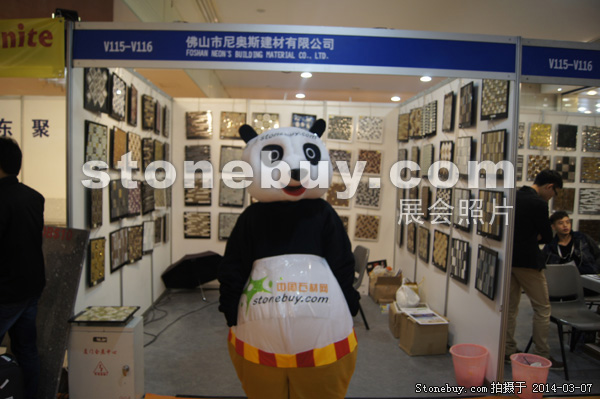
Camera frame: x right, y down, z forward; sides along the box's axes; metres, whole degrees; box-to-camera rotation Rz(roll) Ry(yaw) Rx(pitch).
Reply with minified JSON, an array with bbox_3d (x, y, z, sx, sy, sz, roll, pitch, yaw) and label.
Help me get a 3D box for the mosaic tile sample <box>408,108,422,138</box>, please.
[{"bbox_3d":[1.351,-0.877,5.210,0.022,0.346,0.338,1,3,-8],"label":"mosaic tile sample"}]

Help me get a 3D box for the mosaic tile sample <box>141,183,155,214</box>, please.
[{"bbox_3d":[-1.594,-0.024,4.746,0.030,0.345,0.335,1,3,-3],"label":"mosaic tile sample"}]

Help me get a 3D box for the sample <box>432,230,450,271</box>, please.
[{"bbox_3d":[1.361,0.491,4.323,0.030,0.350,0.350,1,3,-3],"label":"sample"}]

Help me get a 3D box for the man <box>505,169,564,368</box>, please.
[{"bbox_3d":[1.956,0.557,3.730,0.550,1.650,0.470,1,3,-11],"label":"man"}]

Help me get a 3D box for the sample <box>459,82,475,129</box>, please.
[{"bbox_3d":[1.414,-0.790,3.781,0.025,0.355,0.335,1,3,2],"label":"sample"}]

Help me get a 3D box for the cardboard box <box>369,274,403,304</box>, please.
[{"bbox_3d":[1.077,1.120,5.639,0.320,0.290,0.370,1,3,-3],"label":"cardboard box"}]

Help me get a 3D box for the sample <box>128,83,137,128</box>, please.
[{"bbox_3d":[-1.519,-0.854,4.086,0.035,0.350,0.325,1,3,-11],"label":"sample"}]

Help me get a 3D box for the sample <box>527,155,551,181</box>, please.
[{"bbox_3d":[3.248,-0.415,6.106,0.310,0.352,0.030,1,3,-3],"label":"sample"}]

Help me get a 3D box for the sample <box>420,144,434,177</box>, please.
[{"bbox_3d":[1.356,-0.396,4.722,0.028,0.340,0.335,1,3,-2],"label":"sample"}]

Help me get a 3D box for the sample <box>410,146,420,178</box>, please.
[{"bbox_3d":[1.335,-0.423,5.170,0.030,0.345,0.335,1,3,-3],"label":"sample"}]

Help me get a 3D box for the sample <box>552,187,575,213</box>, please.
[{"bbox_3d":[3.635,0.019,6.198,0.335,0.355,0.025,1,3,-3],"label":"sample"}]

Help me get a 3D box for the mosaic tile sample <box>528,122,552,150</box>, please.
[{"bbox_3d":[3.302,-0.866,6.199,0.325,0.358,0.025,1,3,-3],"label":"mosaic tile sample"}]

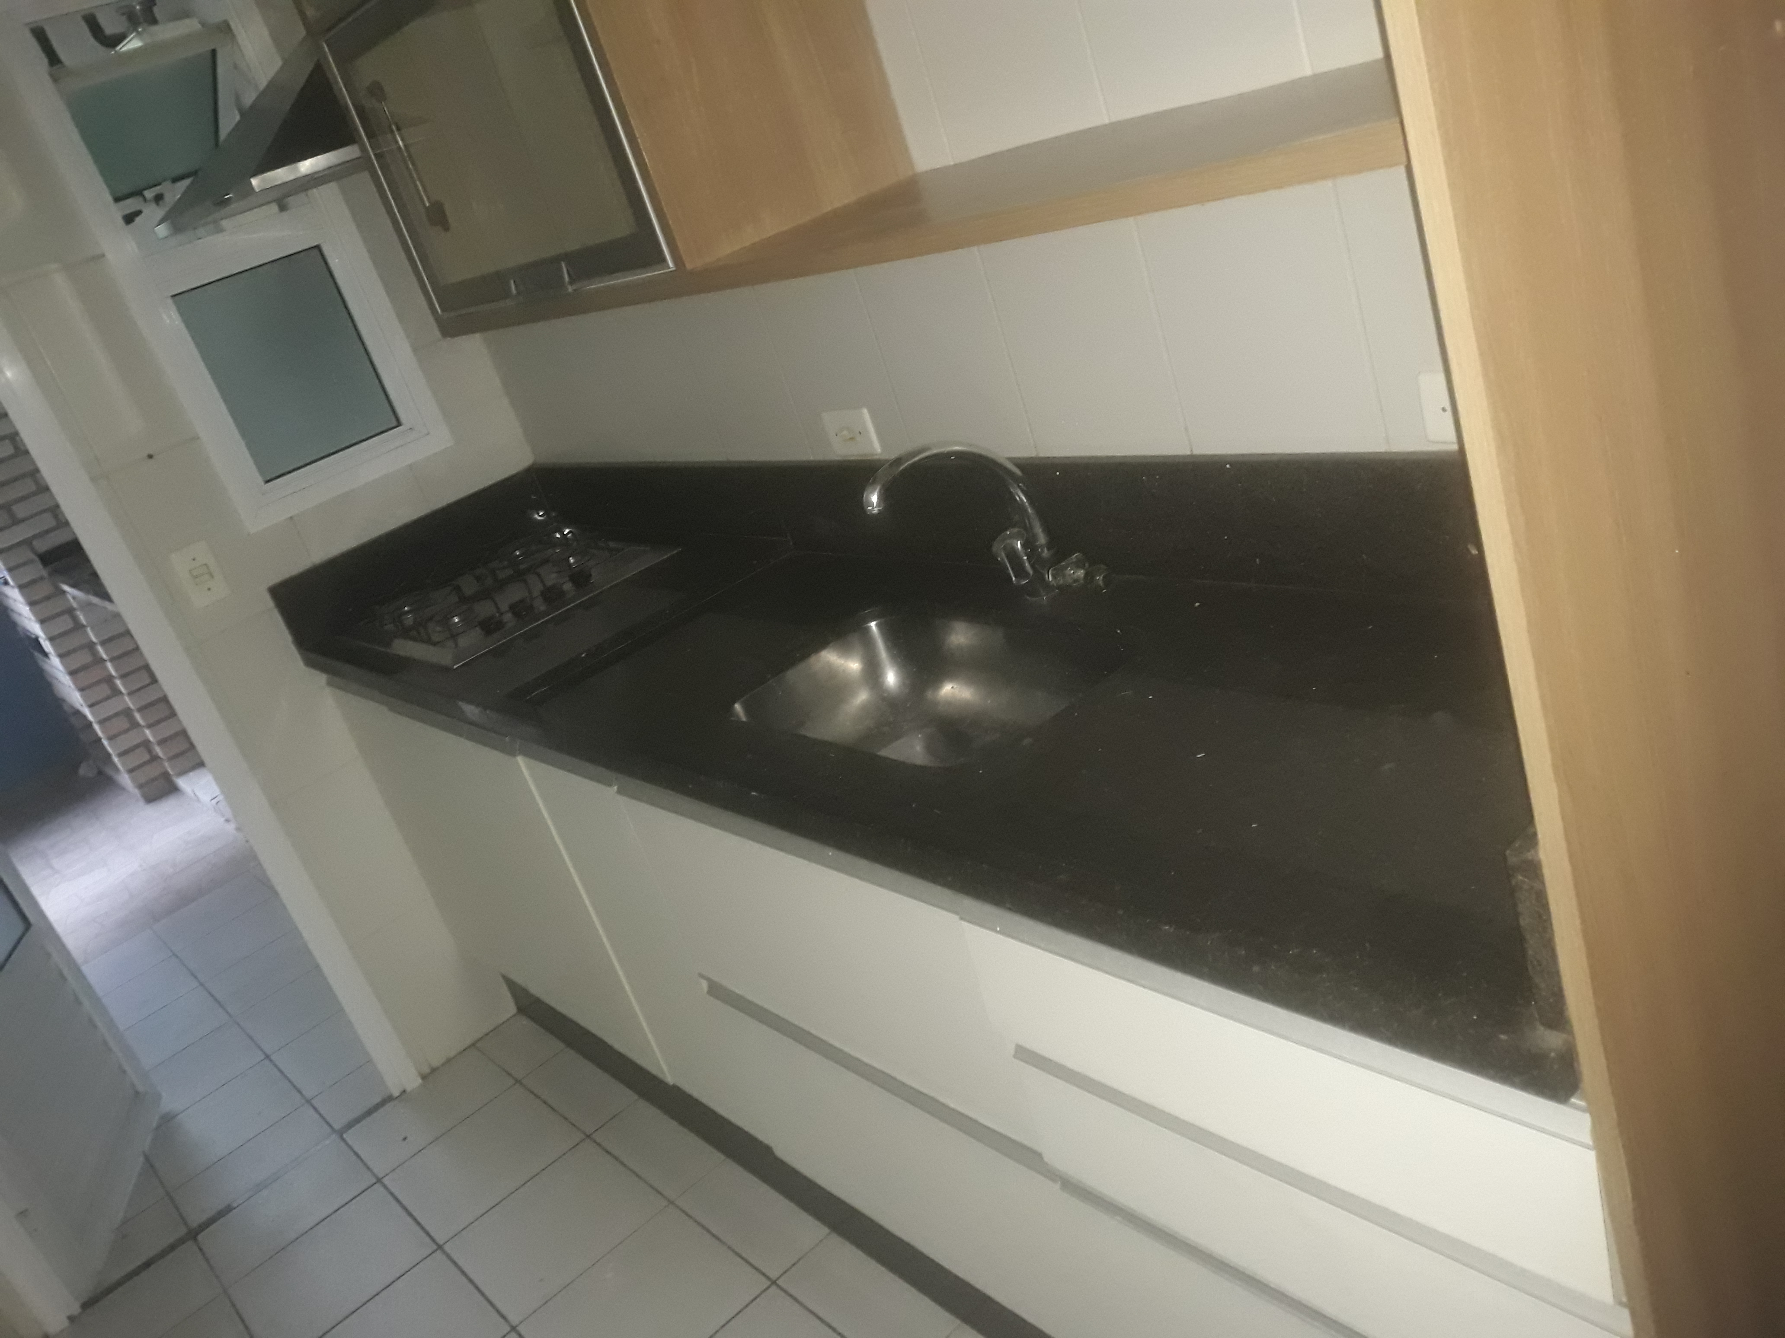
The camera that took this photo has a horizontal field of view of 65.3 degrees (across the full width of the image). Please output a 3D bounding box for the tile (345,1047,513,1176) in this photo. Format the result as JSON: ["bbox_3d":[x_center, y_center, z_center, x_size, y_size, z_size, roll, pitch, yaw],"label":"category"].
[{"bbox_3d":[-0.941,0.898,2.836,0.307,0.010,0.231,-33,26,-32],"label":"tile"}]

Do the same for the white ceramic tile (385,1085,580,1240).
[{"bbox_3d":[-0.770,0.926,2.625,0.307,0.010,0.307,-33,26,-31],"label":"white ceramic tile"}]

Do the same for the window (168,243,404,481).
[{"bbox_3d":[-1.133,-0.575,2.626,0.285,0.360,0.020,-33,26,-32],"label":"window"}]

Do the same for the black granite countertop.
[{"bbox_3d":[-0.171,-0.085,1.888,0.610,0.178,2.440,-33,26,-32],"label":"black granite countertop"}]

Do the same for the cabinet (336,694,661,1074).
[{"bbox_3d":[-0.533,0.220,2.638,0.564,0.650,0.893,-33,26,-31],"label":"cabinet"}]

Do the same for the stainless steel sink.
[{"bbox_3d":[0.050,0.079,1.685,0.306,0.140,0.487,-33,26,-32],"label":"stainless steel sink"}]

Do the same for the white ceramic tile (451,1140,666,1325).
[{"bbox_3d":[-0.577,0.959,2.389,0.307,0.010,0.307,-33,26,-31],"label":"white ceramic tile"}]

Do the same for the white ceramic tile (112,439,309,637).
[{"bbox_3d":[-1.244,-0.254,2.578,0.250,0.335,0.010,-33,26,-31],"label":"white ceramic tile"}]

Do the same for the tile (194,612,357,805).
[{"bbox_3d":[-1.143,0.047,2.699,0.252,0.338,0.010,-33,26,-32],"label":"tile"}]

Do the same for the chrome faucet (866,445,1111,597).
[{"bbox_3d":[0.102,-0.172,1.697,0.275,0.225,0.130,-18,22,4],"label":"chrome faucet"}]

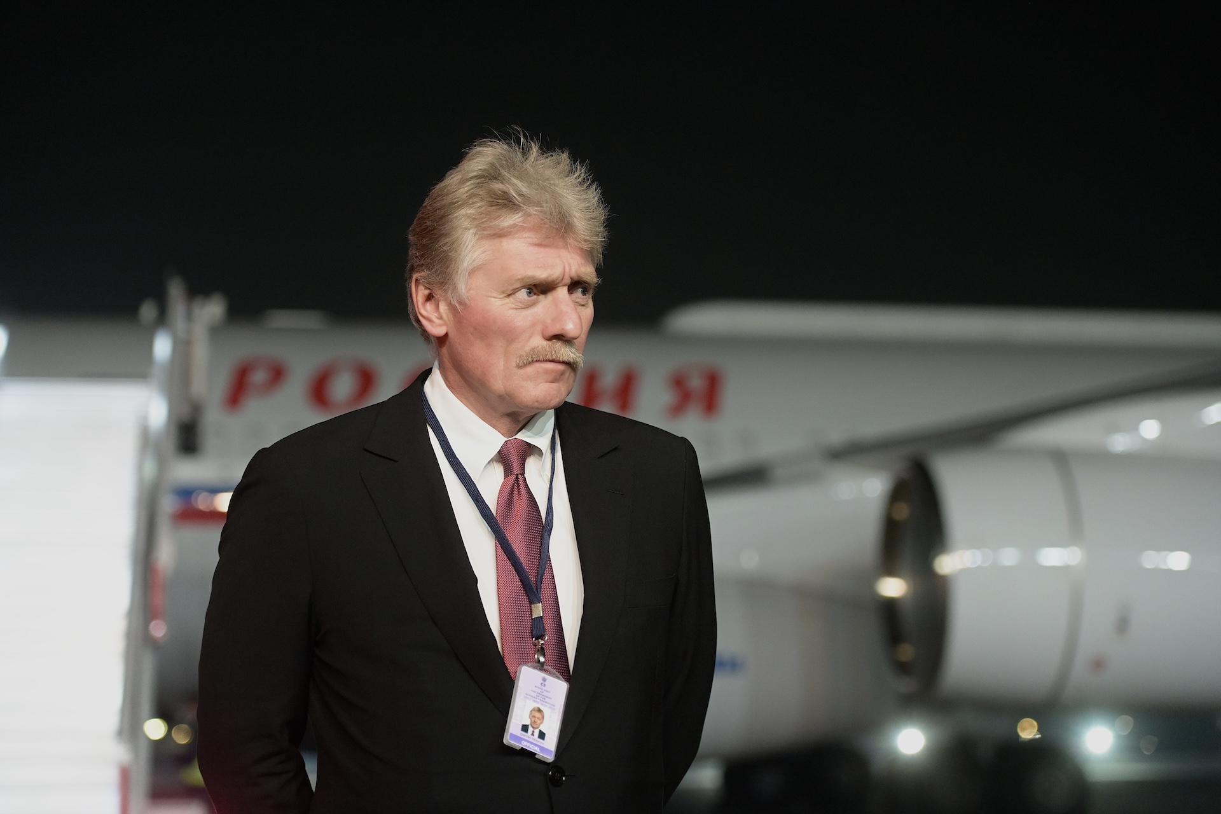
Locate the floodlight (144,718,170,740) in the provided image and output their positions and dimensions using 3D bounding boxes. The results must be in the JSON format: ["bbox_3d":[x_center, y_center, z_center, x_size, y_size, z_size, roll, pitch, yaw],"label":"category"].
[{"bbox_3d":[-8.033,5.690,42.000,0.400,0.400,0.280,1,-8,-8],"label":"floodlight"}]

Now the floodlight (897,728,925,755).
[{"bbox_3d":[5.705,6.340,45.000,0.450,0.450,0.300,-1,-8,5],"label":"floodlight"}]

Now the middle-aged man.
[{"bbox_3d":[-0.145,0.620,2.302,0.550,1.810,0.350,4,-8,-28],"label":"middle-aged man"}]

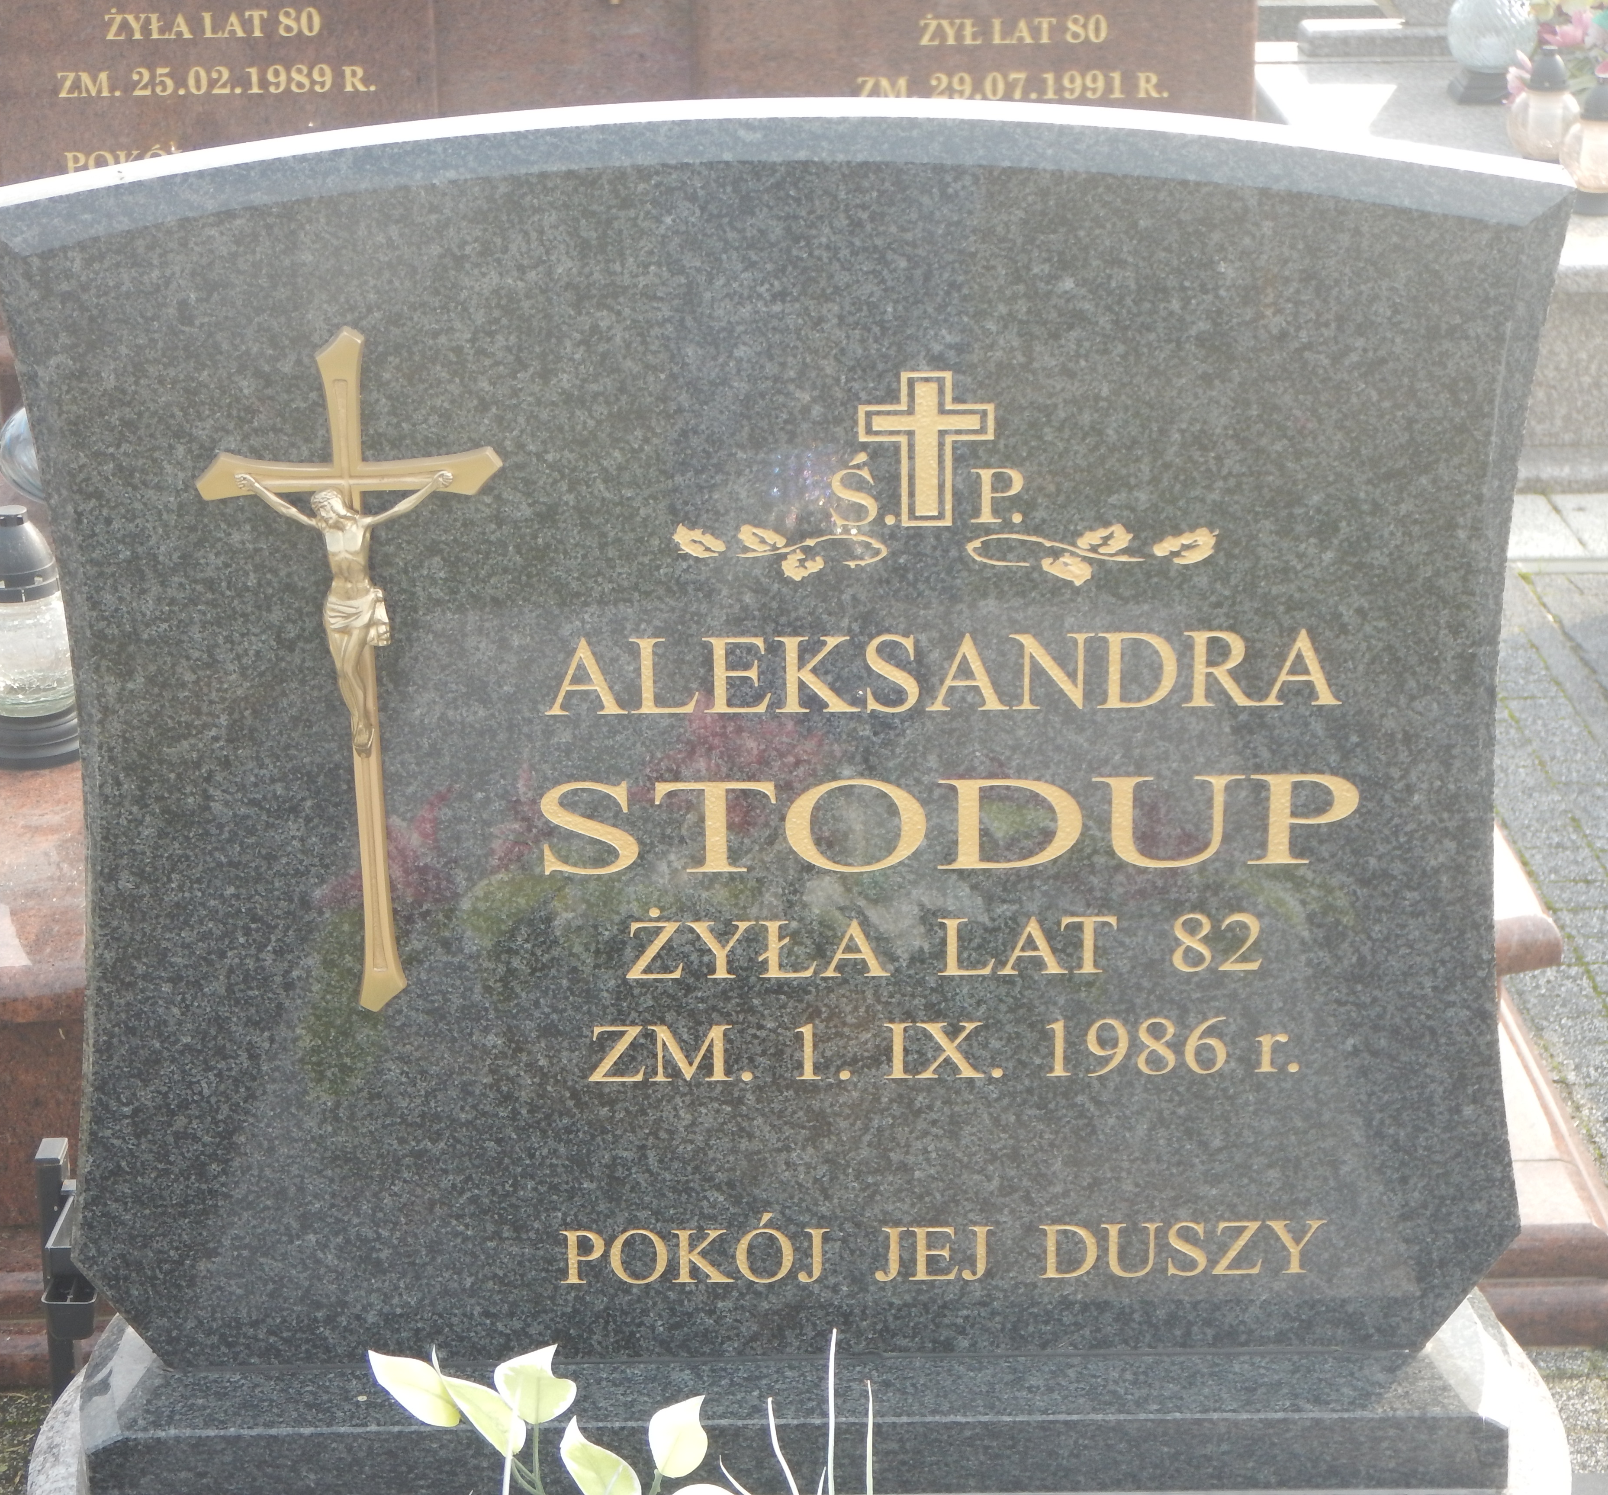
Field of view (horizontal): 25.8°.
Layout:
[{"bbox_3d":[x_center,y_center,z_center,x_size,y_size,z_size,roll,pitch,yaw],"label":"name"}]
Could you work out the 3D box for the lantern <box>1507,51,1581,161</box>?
[{"bbox_3d":[1.235,-1.068,5.852,0.121,0.211,0.121,-1,21,-1],"label":"lantern"}]

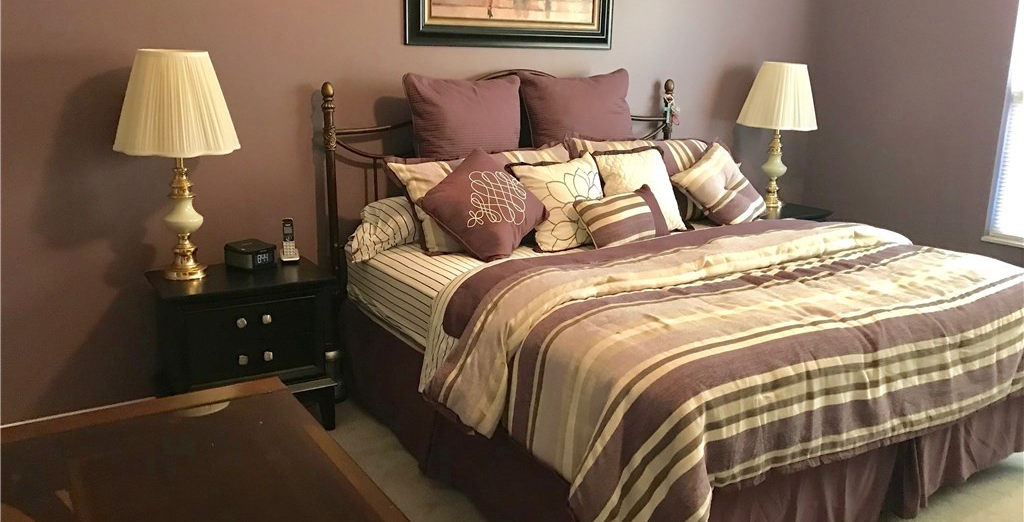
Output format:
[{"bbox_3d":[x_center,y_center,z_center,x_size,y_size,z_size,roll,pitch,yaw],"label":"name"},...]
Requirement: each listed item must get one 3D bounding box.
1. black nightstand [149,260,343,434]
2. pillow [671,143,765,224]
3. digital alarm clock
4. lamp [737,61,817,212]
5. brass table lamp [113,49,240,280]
[{"bbox_3d":[-1.153,0.388,3.560,0.685,0.671,0.485,-7,16,-31],"label":"black nightstand"},{"bbox_3d":[1.057,-0.385,4.250,0.420,0.420,0.150,-33,-5,-32],"label":"pillow"},{"bbox_3d":[-1.145,-0.024,3.645,0.155,0.092,0.140,9,16,32],"label":"digital alarm clock"},{"bbox_3d":[1.702,-0.803,5.293,0.475,0.915,0.475,-7,16,-31],"label":"lamp"},{"bbox_3d":[-1.357,-0.385,3.374,0.475,0.915,0.475,-7,16,-31],"label":"brass table lamp"}]

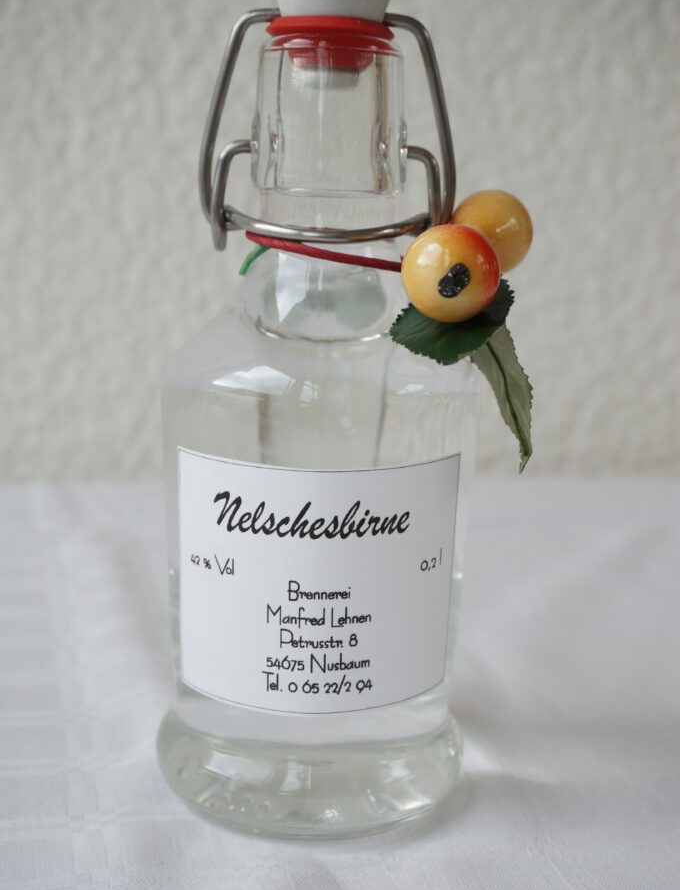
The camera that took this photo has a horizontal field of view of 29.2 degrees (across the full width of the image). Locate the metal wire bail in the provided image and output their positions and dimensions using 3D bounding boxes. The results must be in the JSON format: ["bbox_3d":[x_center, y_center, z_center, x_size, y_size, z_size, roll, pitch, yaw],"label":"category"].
[{"bbox_3d":[-0.002,-0.058,0.247,0.051,0.047,0.024,2,14,0],"label":"metal wire bail"}]

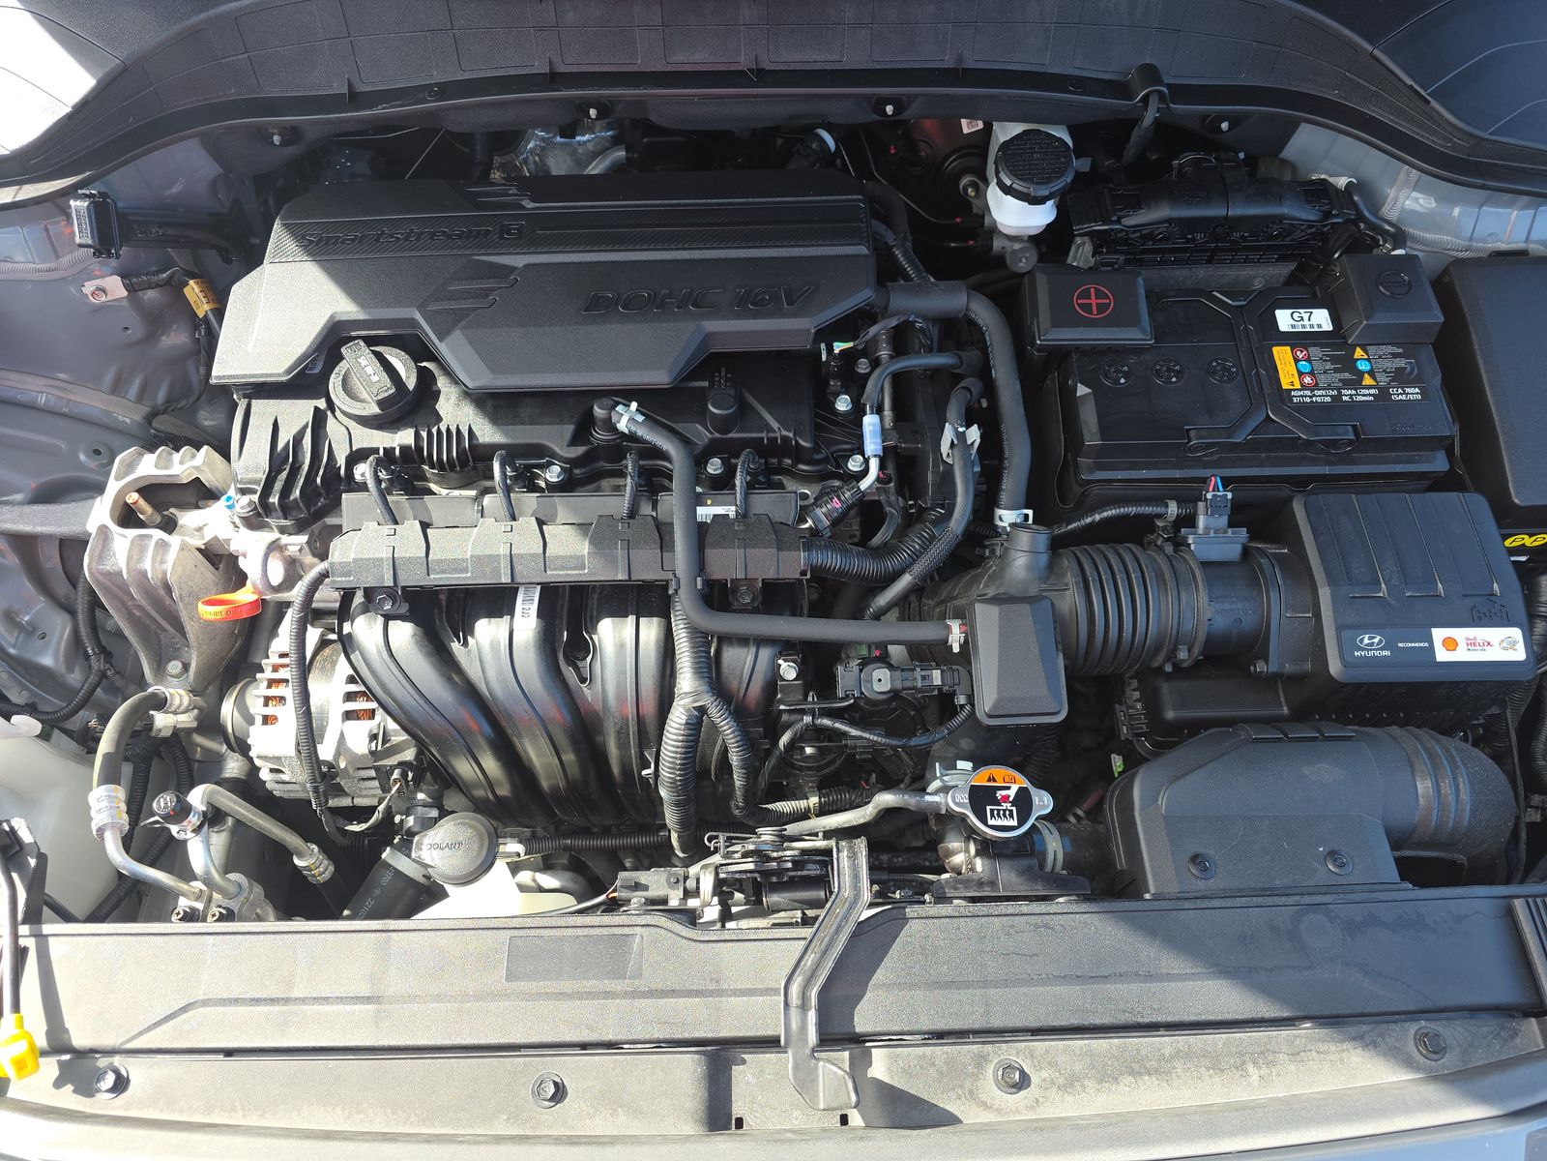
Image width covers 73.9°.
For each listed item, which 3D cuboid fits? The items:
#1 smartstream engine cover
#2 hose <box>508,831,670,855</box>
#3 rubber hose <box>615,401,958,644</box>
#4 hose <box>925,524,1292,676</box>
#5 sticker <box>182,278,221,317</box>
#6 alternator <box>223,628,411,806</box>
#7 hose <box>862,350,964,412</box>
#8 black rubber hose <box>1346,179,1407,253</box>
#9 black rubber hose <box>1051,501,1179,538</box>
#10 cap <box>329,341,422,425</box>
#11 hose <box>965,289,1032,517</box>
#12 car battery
[{"bbox_3d":[-0.168,-0.228,0.767,0.475,0.064,0.195,-2,64,0],"label":"smartstream engine cover"},{"bbox_3d":[-0.141,0.198,0.773,0.124,0.014,0.014,-2,64,0],"label":"hose"},{"bbox_3d":[0.012,-0.036,0.680,0.242,0.090,0.160,-1,65,-1],"label":"rubber hose"},{"bbox_3d":[0.229,0.021,0.708,0.250,0.105,0.100,-1,65,-1],"label":"hose"},{"bbox_3d":[-0.458,-0.226,0.823,0.018,0.010,0.028,-30,92,-16],"label":"sticker"},{"bbox_3d":[-0.363,0.111,0.830,0.158,0.140,0.140,-2,64,0],"label":"alternator"},{"bbox_3d":[0.105,-0.147,0.751,0.085,0.026,0.046,-1,65,-1],"label":"hose"},{"bbox_3d":[0.497,-0.300,0.846,0.045,0.042,0.036,-2,64,0],"label":"black rubber hose"},{"bbox_3d":[0.254,-0.045,0.764,0.098,0.020,0.018,-7,64,-3],"label":"black rubber hose"},{"bbox_3d":[-0.276,-0.136,0.709,0.062,0.035,0.062,-1,65,-1],"label":"cap"},{"bbox_3d":[0.173,-0.136,0.773,0.045,0.060,0.245,-1,65,-1],"label":"hose"},{"bbox_3d":[0.362,-0.134,0.875,0.300,0.205,0.180,-1,65,-1],"label":"car battery"}]

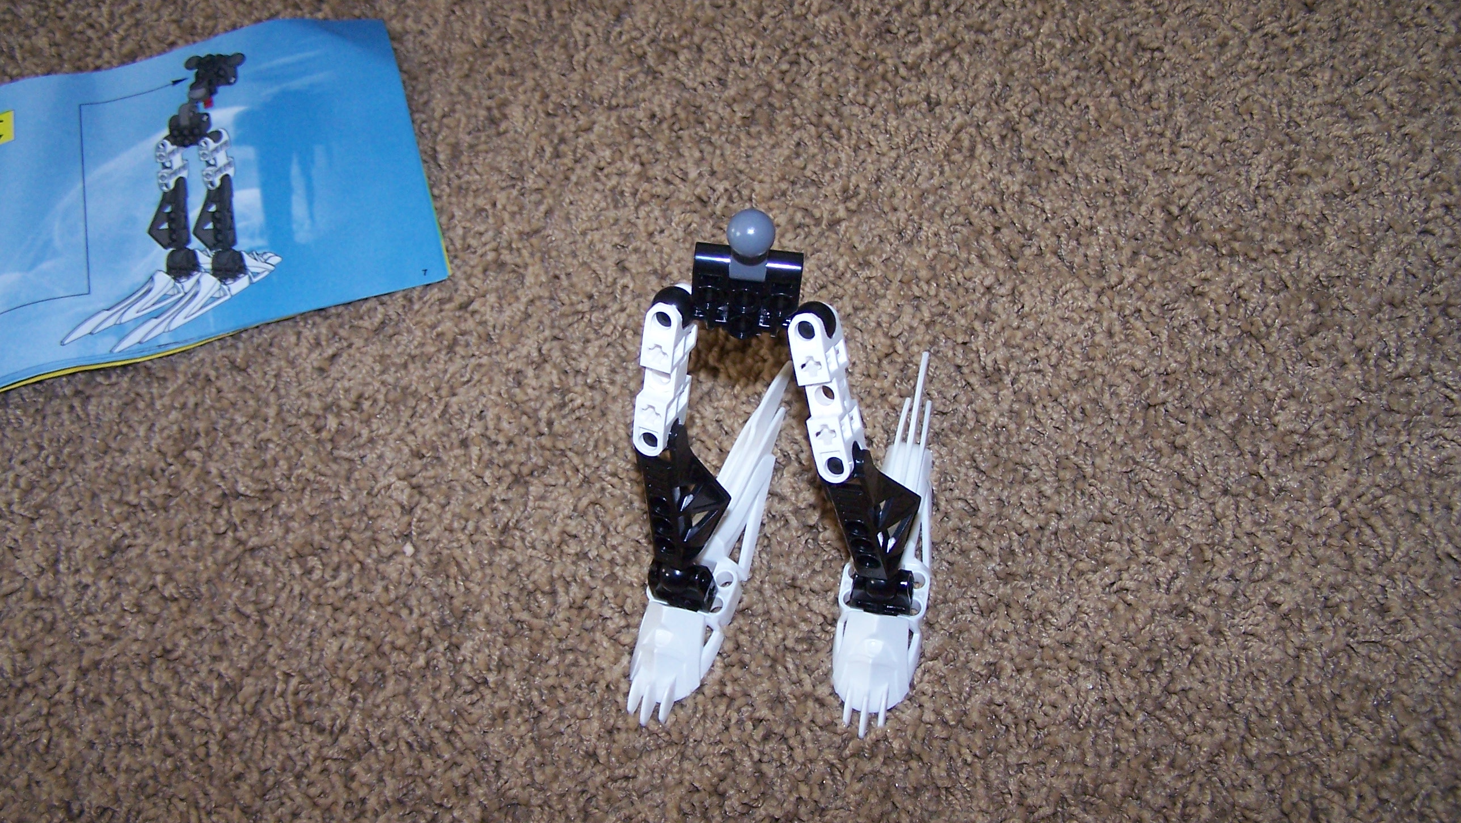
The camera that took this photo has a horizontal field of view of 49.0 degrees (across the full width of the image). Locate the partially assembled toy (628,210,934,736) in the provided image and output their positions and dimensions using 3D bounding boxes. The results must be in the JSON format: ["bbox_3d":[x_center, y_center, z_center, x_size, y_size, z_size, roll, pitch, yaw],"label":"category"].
[{"bbox_3d":[0.018,0.003,0.391,0.076,0.123,0.123,8,60,4],"label":"partially assembled toy"}]

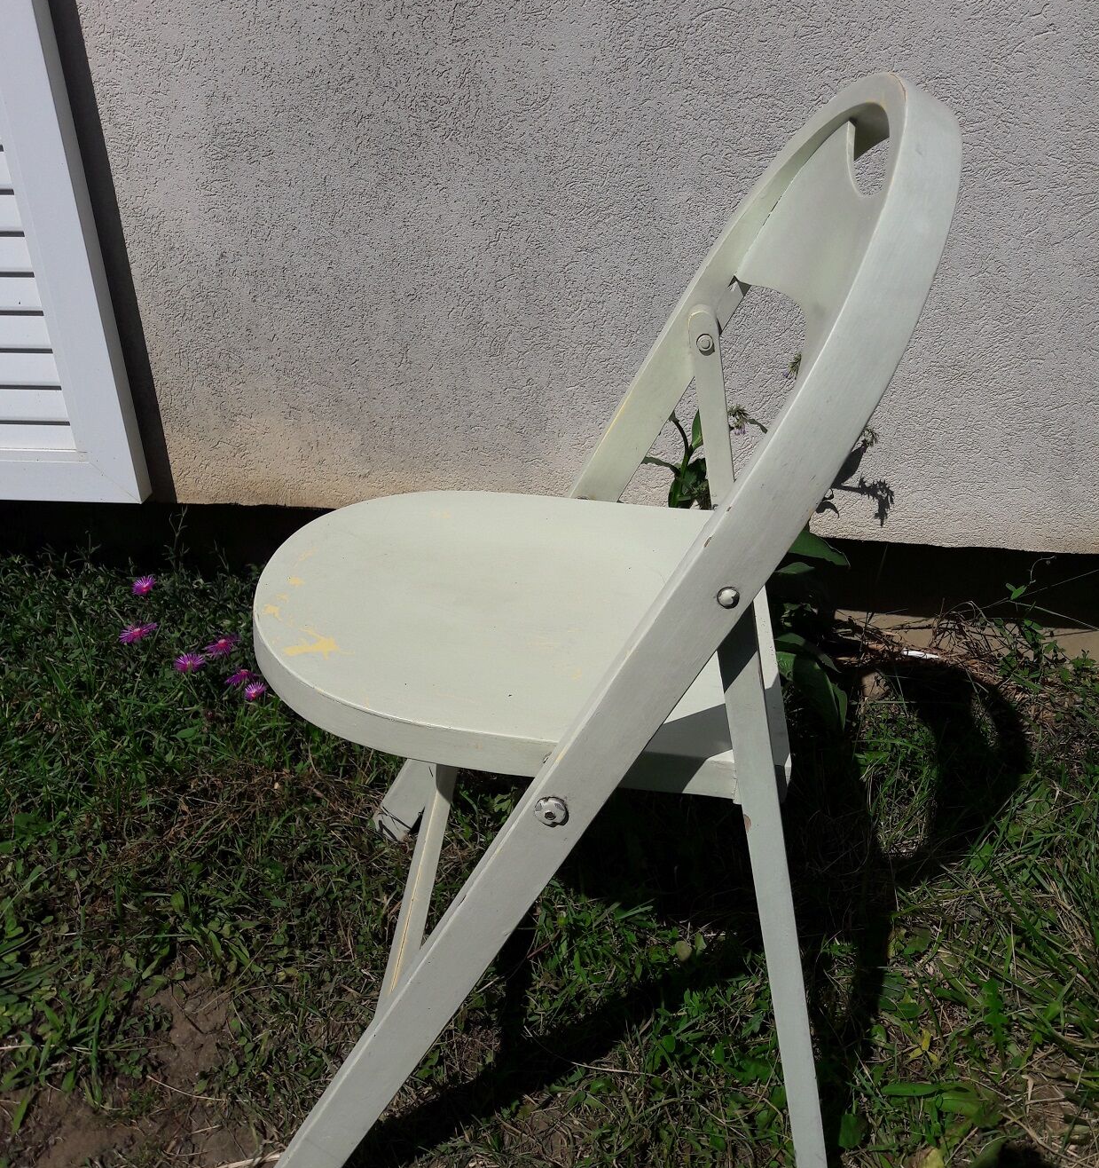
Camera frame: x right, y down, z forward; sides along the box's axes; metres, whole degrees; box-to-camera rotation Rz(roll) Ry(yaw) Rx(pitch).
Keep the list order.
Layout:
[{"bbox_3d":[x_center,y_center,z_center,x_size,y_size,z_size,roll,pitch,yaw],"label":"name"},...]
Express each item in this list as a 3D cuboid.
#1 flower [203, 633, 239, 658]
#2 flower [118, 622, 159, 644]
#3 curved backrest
[{"bbox_3d":[-0.415,0.077,1.500,0.045,0.020,0.045,-5,27,3],"label":"flower"},{"bbox_3d":[-0.531,0.063,1.530,0.048,0.019,0.048,-8,26,4],"label":"flower"},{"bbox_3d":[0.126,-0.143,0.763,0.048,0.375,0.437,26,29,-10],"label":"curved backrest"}]

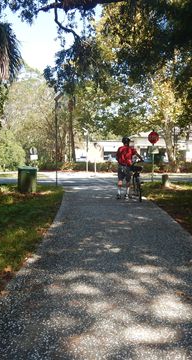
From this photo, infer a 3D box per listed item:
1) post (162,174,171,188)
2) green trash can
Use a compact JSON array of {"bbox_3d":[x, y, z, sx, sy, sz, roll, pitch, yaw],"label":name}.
[{"bbox_3d":[2.630,0.030,12.600,0.240,0.500,0.240,0,5,0],"label":"post"},{"bbox_3d":[-2.320,-0.023,11.300,0.620,0.860,0.620,0,5,0],"label":"green trash can"}]

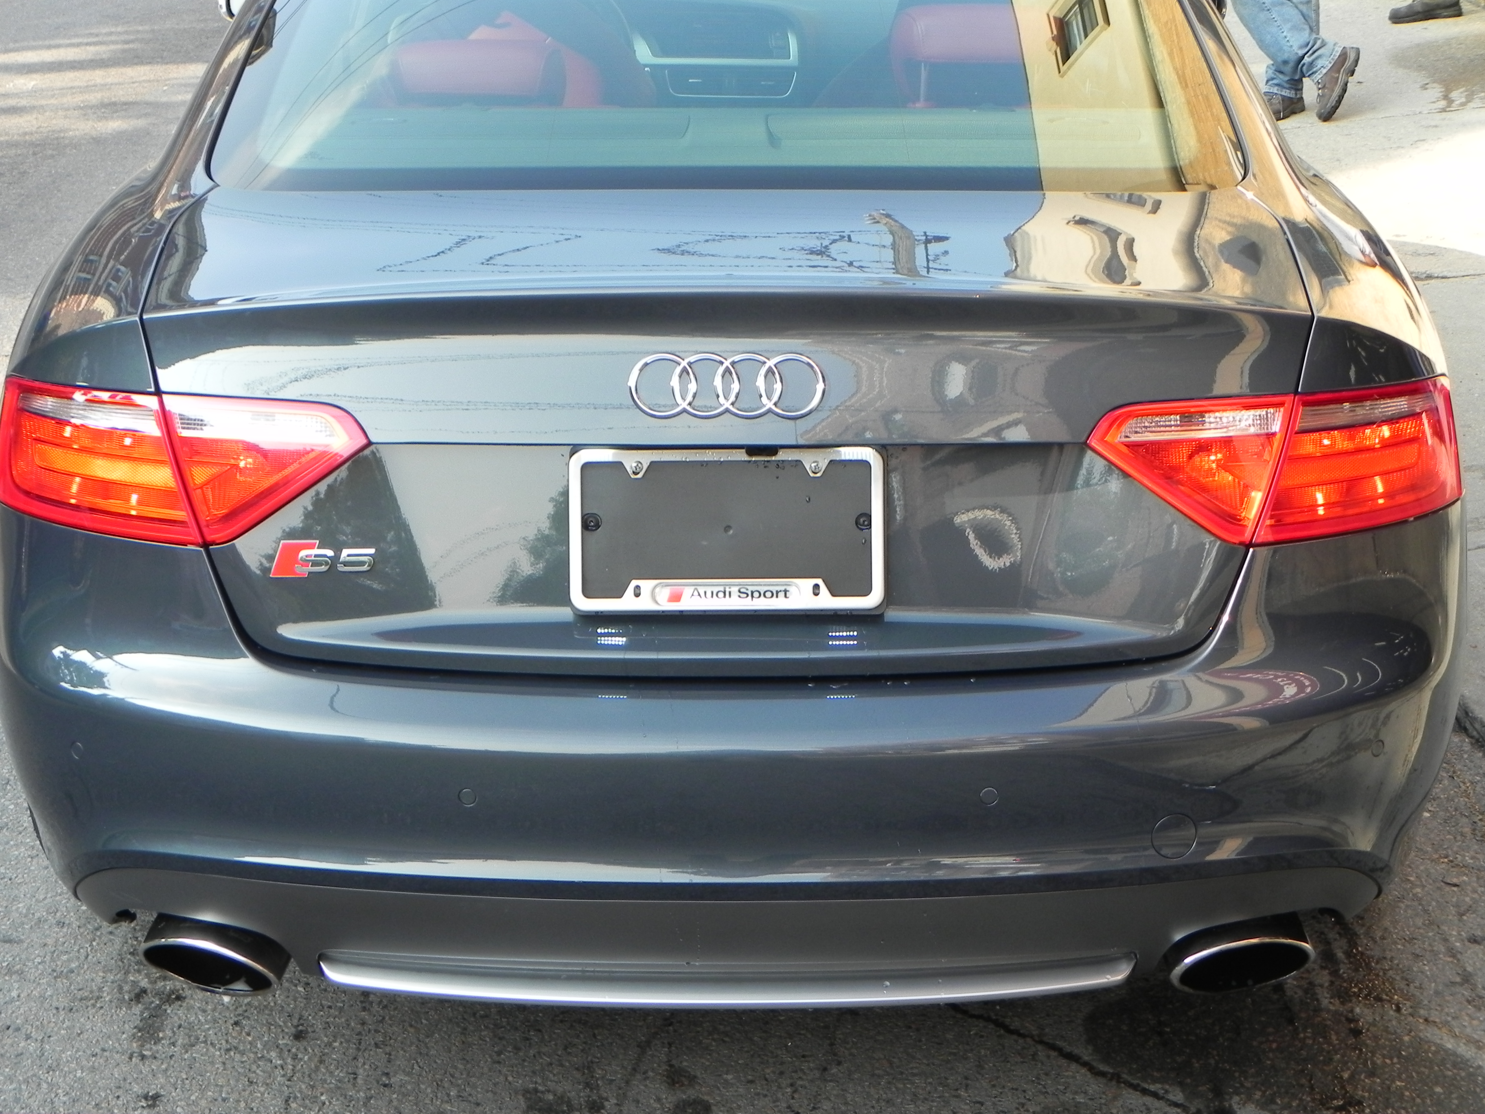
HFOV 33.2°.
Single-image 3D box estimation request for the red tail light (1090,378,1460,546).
[{"bbox_3d":[0.575,-0.114,2.614,0.470,0.165,0.250,-3,20,-9],"label":"red tail light"}]

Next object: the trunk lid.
[{"bbox_3d":[-0.015,-0.140,2.578,1.200,0.410,0.400,0,20,0],"label":"trunk lid"}]

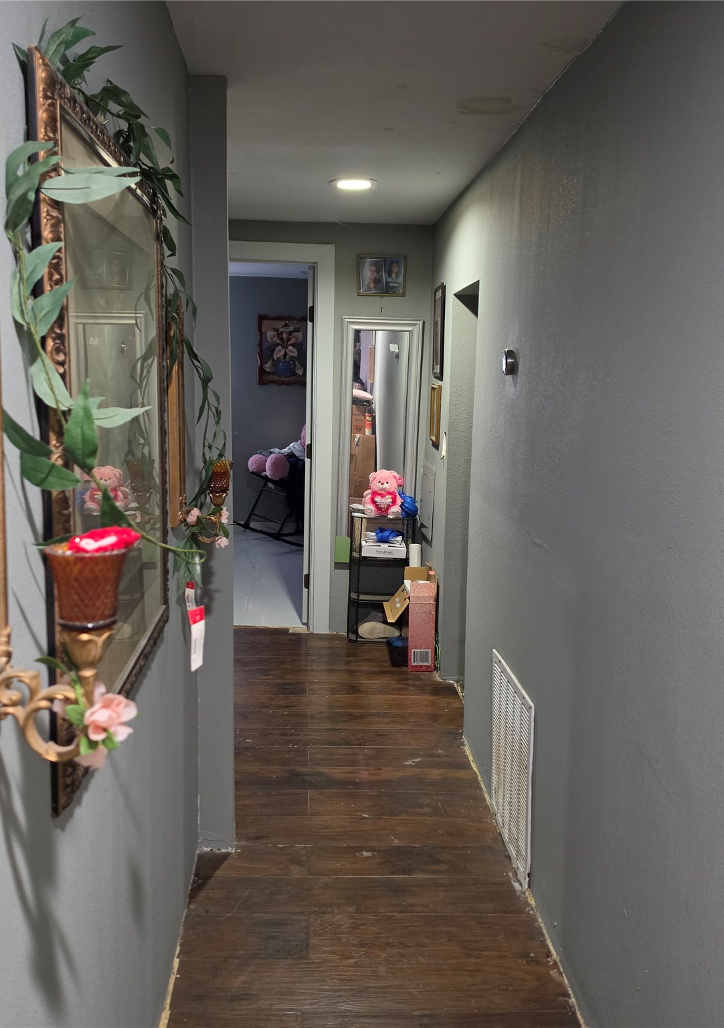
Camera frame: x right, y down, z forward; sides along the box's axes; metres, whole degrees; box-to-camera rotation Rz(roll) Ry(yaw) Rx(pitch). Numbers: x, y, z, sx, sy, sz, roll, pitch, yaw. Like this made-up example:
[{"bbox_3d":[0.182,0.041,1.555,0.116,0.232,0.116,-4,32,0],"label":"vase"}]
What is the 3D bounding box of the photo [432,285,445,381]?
[{"bbox_3d":[0.386,-0.901,4.575,0.025,0.455,0.290,0,8,-4],"label":"photo"}]

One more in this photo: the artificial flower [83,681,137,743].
[{"bbox_3d":[-0.240,0.188,0.864,0.052,0.056,0.048,-5,10,-34],"label":"artificial flower"}]

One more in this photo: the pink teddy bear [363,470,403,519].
[{"bbox_3d":[0.111,-0.116,4.996,0.220,0.260,0.180,0,8,-4],"label":"pink teddy bear"}]

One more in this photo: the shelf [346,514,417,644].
[{"bbox_3d":[0.111,0.352,5.100,0.375,0.710,0.210,0,8,-4],"label":"shelf"}]

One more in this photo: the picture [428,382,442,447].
[{"bbox_3d":[0.371,-0.505,4.633,0.035,0.295,0.250,0,8,-4],"label":"picture"}]

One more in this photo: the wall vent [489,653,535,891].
[{"bbox_3d":[0.479,0.801,2.978,0.020,0.570,0.560,0,8,-4],"label":"wall vent"}]

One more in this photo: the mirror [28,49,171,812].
[{"bbox_3d":[-0.394,-0.136,1.526,0.035,0.885,0.915,0,8,-4],"label":"mirror"}]

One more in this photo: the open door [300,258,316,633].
[{"bbox_3d":[-0.314,-0.433,5.567,0.036,2.030,0.760,1,8,-1],"label":"open door"}]

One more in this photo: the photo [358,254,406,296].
[{"bbox_3d":[0.113,-1.296,4.959,0.256,0.216,0.020,0,8,-4],"label":"photo"}]

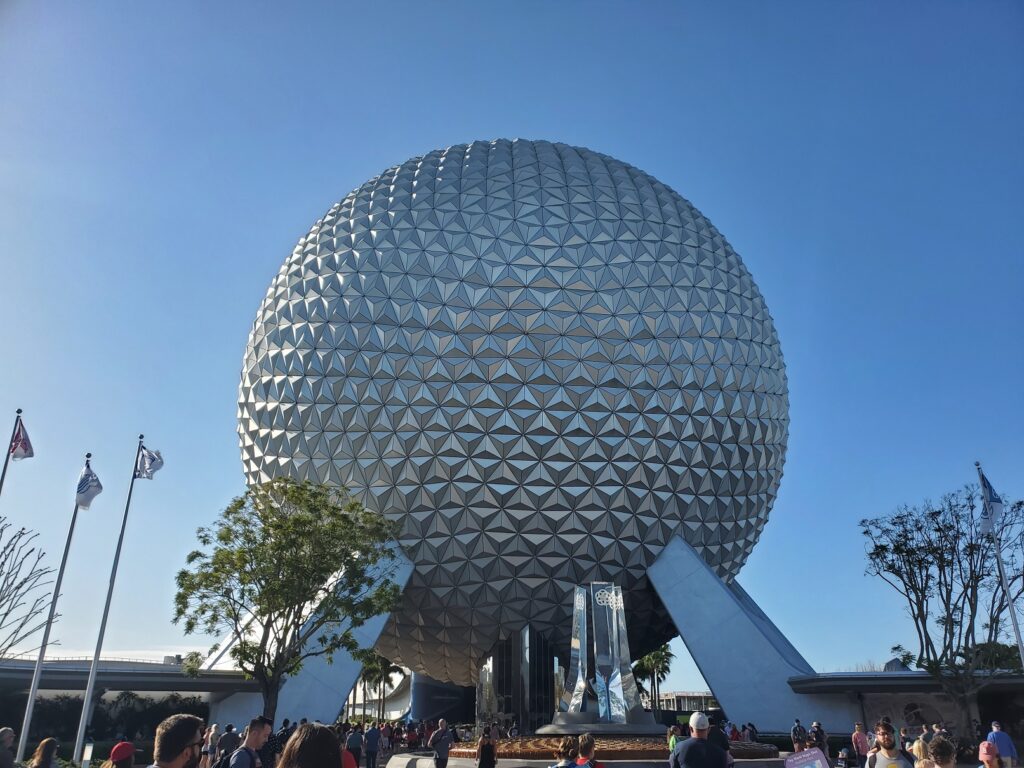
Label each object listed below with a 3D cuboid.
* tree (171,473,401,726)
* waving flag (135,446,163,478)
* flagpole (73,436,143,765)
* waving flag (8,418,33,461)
[{"bbox_3d":[-9.217,9.388,31.354,8.996,11.281,8.626,0,-24,0],"label":"tree"},{"bbox_3d":[-12.948,2.820,27.452,0.950,1.250,0.400,5,-24,-10],"label":"waving flag"},{"bbox_3d":[-13.420,6.983,25.633,0.200,11.091,0.200,0,-24,0],"label":"flagpole"},{"bbox_3d":[-16.005,1.821,25.121,0.780,1.380,0.400,5,-24,-10],"label":"waving flag"}]

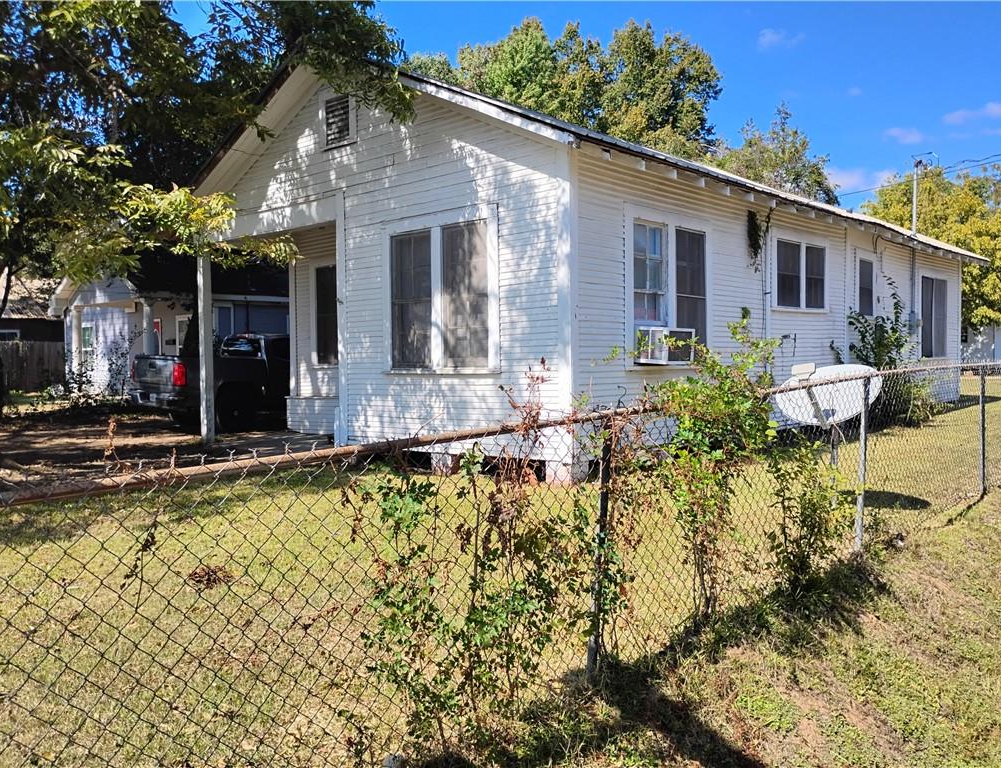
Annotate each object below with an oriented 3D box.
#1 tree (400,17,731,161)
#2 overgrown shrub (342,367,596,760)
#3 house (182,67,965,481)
[{"bbox_3d":[2.359,-6.419,30.000,11.000,13.600,9.000,-1,2,5],"label":"tree"},{"bbox_3d":[-0.112,0.693,3.550,1.050,1.500,0.450,-2,2,-44],"label":"overgrown shrub"},{"bbox_3d":[2.673,-1.881,15.985,8.600,5.300,14.600,1,2,44],"label":"house"}]

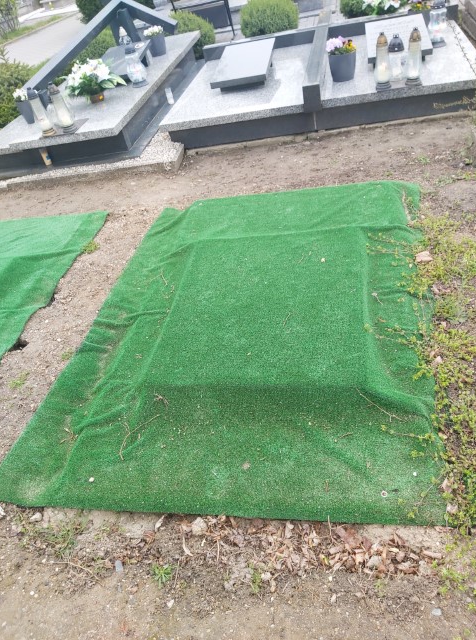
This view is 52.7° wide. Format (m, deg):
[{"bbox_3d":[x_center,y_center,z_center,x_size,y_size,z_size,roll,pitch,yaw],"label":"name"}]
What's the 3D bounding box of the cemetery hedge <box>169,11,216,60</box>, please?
[{"bbox_3d":[-0.550,-3.331,5.607,0.550,0.540,0.550,-1,43,16],"label":"cemetery hedge"}]

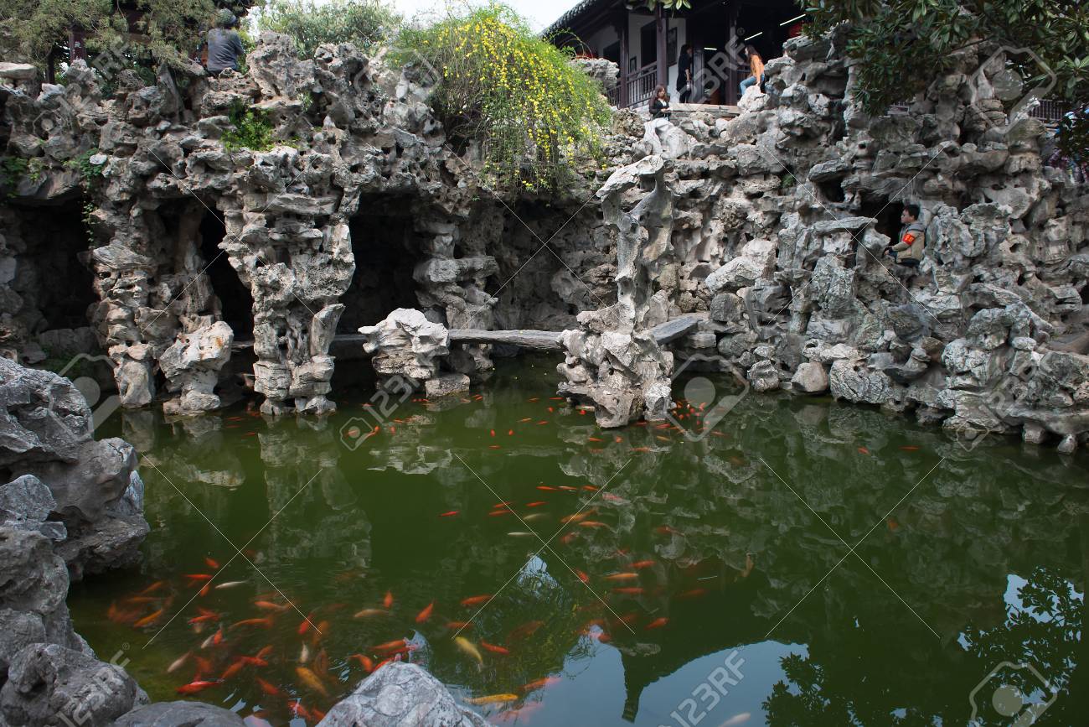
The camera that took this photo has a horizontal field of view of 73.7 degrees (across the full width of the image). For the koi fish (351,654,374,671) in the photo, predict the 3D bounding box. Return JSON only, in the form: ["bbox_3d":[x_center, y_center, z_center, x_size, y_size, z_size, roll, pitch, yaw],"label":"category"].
[{"bbox_3d":[-0.988,1.614,3.888,0.070,0.055,0.180,-9,12,-40],"label":"koi fish"}]

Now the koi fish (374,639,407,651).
[{"bbox_3d":[-0.855,1.559,4.022,0.196,0.047,0.043,-4,10,-16],"label":"koi fish"}]

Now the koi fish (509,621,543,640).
[{"bbox_3d":[-0.106,1.588,4.295,0.058,0.070,0.255,8,13,44],"label":"koi fish"}]

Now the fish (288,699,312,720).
[{"bbox_3d":[-1.170,1.656,3.474,0.207,0.050,0.045,7,13,41],"label":"fish"}]

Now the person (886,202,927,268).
[{"bbox_3d":[5.158,-1.675,10.391,0.680,1.200,0.520,-3,9,-11],"label":"person"}]

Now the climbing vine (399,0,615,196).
[{"bbox_3d":[-0.595,-4.146,11.700,3.300,2.700,1.600,-1,10,0],"label":"climbing vine"}]

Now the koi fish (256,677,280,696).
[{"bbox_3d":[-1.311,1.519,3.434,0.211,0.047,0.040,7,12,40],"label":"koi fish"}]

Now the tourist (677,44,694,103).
[{"bbox_3d":[3.618,-7.321,18.600,0.400,1.600,0.450,-1,10,0],"label":"tourist"}]

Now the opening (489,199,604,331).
[{"bbox_3d":[0.022,-1.683,12.600,1.950,2.250,1.200,-1,9,0],"label":"opening"}]

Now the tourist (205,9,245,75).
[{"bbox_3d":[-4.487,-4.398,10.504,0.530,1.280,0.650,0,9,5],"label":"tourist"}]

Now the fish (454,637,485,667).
[{"bbox_3d":[-0.434,1.647,4.143,0.085,0.085,0.320,-6,10,-29],"label":"fish"}]

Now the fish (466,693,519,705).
[{"bbox_3d":[-0.236,1.520,3.297,0.245,0.055,0.047,-1,9,-1],"label":"fish"}]

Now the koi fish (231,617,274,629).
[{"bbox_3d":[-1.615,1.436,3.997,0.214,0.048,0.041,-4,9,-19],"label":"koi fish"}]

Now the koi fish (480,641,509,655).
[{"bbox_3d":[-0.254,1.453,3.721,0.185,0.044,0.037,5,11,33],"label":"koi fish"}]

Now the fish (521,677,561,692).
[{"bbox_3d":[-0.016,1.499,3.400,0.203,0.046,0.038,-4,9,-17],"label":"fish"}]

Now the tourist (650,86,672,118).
[{"bbox_3d":[2.364,-4.940,14.700,0.480,1.320,0.500,-6,10,-27],"label":"tourist"}]

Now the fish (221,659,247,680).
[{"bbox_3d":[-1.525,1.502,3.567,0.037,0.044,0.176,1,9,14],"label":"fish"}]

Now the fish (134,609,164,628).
[{"bbox_3d":[-2.511,1.613,4.612,0.065,0.075,0.230,3,9,22],"label":"fish"}]

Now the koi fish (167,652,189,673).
[{"bbox_3d":[-2.006,1.638,3.994,0.045,0.052,0.175,0,10,9],"label":"koi fish"}]

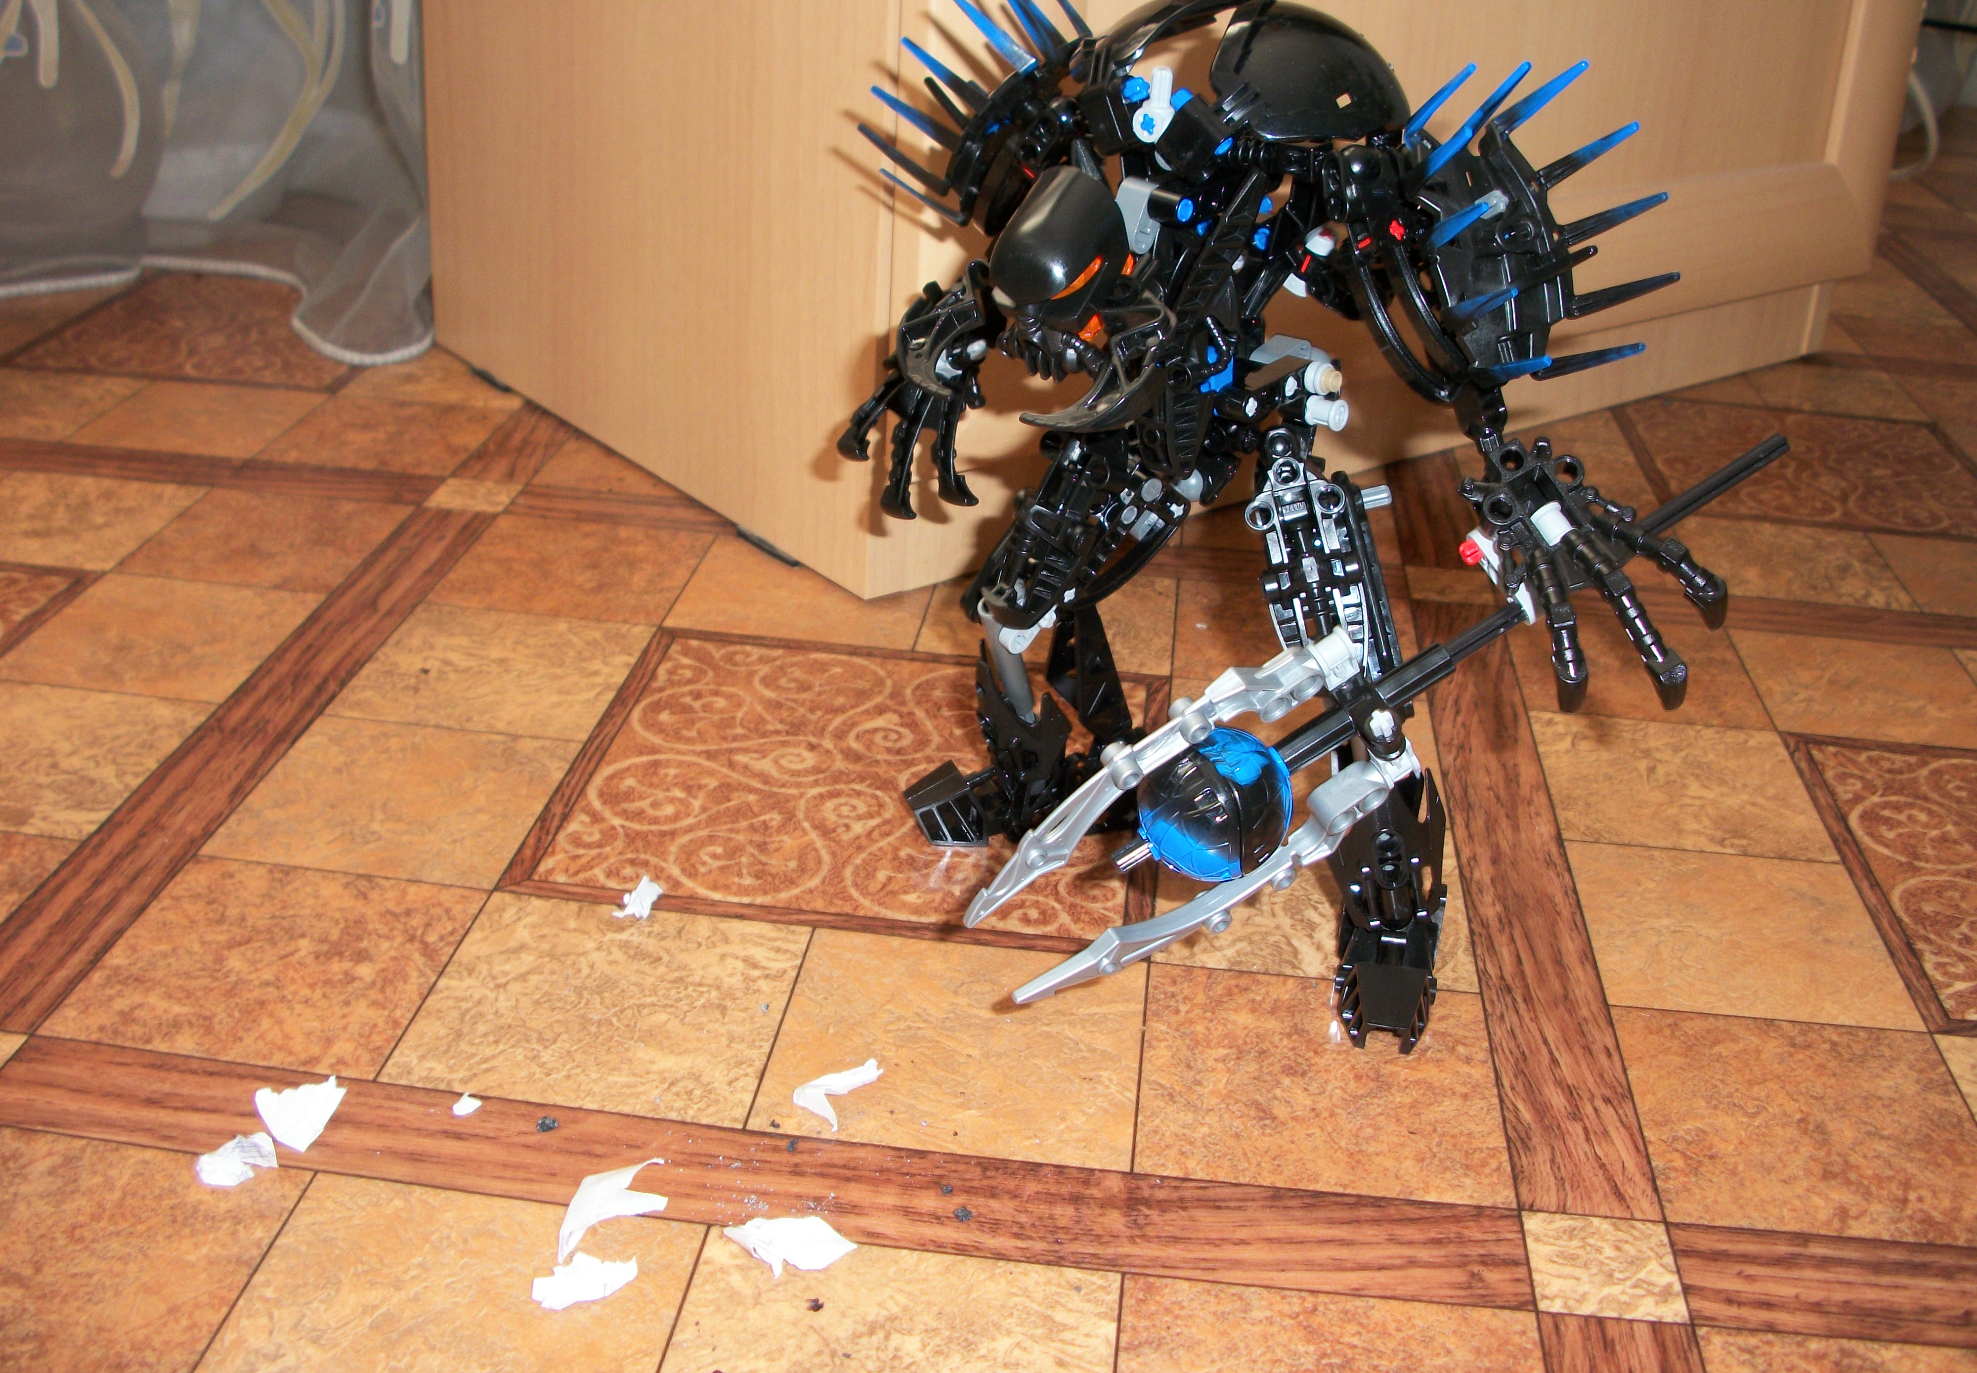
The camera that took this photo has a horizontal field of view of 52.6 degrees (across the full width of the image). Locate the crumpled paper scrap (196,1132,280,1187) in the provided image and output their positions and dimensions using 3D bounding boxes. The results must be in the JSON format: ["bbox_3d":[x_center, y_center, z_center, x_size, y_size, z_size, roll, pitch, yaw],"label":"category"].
[{"bbox_3d":[-0.155,0.098,0.413,0.018,0.006,0.013,-8,28,-22],"label":"crumpled paper scrap"}]

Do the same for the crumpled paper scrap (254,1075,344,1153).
[{"bbox_3d":[-0.148,0.092,0.428,0.019,0.006,0.020,-7,28,-20],"label":"crumpled paper scrap"}]

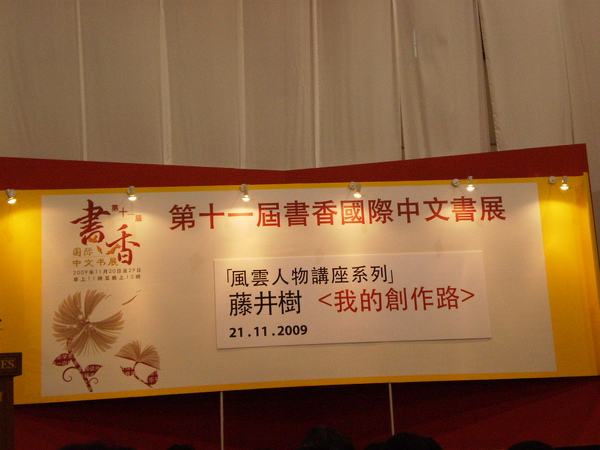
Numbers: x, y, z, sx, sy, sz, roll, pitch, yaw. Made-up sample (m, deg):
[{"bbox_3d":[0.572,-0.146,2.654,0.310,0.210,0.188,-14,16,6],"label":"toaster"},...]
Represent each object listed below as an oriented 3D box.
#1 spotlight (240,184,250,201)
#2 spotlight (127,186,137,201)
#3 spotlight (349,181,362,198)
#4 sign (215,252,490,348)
[{"bbox_3d":[-0.523,-0.309,10.644,0.095,0.160,0.170,-2,-13,-7],"label":"spotlight"},{"bbox_3d":[-1.598,-0.296,10.518,0.095,0.150,0.170,-2,-13,-7],"label":"spotlight"},{"bbox_3d":[0.539,-0.342,10.772,0.135,0.160,0.170,-2,-13,-7],"label":"spotlight"},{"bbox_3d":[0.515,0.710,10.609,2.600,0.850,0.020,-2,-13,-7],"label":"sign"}]

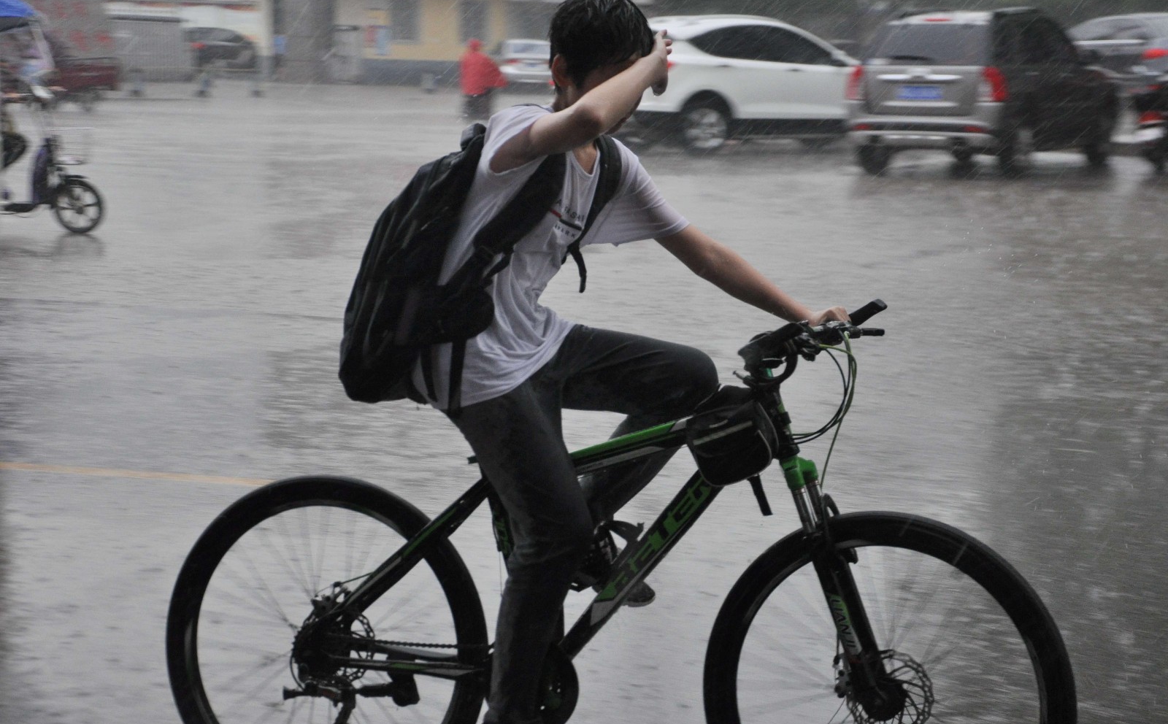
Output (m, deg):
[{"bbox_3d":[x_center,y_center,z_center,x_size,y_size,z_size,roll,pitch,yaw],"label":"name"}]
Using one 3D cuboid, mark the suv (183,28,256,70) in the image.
[{"bbox_3d":[-11.931,-10.098,63.000,1.790,1.500,4.500,4,10,18],"label":"suv"}]

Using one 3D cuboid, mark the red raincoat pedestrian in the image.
[{"bbox_3d":[-1.884,-5.221,36.000,0.660,1.570,0.580,7,12,34],"label":"red raincoat pedestrian"}]

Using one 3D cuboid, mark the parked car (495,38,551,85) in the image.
[{"bbox_3d":[-1.391,-8.482,54.917,1.780,1.460,4.550,0,10,0],"label":"parked car"}]

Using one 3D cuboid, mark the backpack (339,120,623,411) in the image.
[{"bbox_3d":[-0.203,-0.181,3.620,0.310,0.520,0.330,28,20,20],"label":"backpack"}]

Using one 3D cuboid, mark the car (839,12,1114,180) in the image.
[{"bbox_3d":[4.470,-3.000,21.350,1.830,1.730,4.420,6,11,31],"label":"car"}]

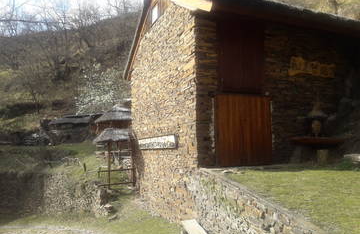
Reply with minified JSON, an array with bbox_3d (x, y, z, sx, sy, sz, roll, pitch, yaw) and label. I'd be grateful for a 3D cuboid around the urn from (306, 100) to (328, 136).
[{"bbox_3d":[3.896,0.042,8.250,0.550,0.980,0.480,1,-7,-21],"label":"urn"}]

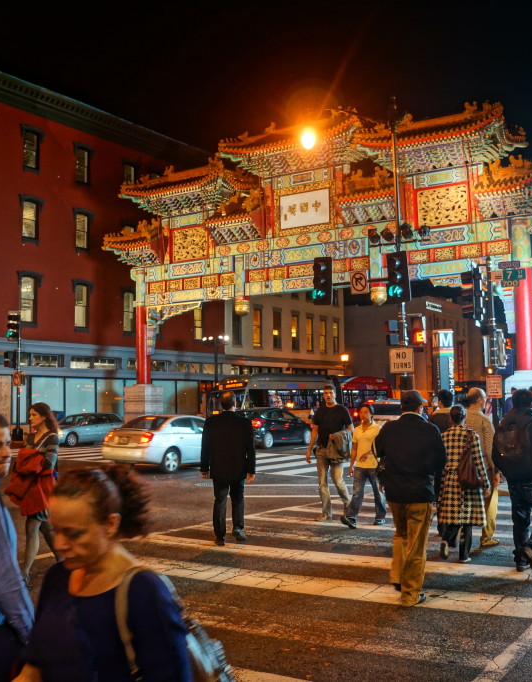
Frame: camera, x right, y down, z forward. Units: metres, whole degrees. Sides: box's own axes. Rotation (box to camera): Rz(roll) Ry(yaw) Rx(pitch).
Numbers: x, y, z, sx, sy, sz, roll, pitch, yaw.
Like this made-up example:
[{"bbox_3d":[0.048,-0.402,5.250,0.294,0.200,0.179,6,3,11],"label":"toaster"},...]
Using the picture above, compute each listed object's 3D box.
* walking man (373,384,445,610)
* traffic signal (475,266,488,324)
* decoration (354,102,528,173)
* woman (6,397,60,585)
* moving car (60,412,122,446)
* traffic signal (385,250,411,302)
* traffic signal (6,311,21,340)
[{"bbox_3d":[1.205,1.299,6.492,0.580,1.780,0.480,-2,-5,17],"label":"walking man"},{"bbox_3d":[4.332,-0.967,15.800,0.460,1.180,0.460,-4,-6,33],"label":"traffic signal"},{"bbox_3d":[7.324,-8.263,31.756,6.000,2.800,3.800,-4,-5,29],"label":"decoration"},{"bbox_3d":[-2.197,1.430,7.330,0.520,1.680,0.480,2,-5,-32],"label":"woman"},{"bbox_3d":[-7.726,3.552,31.682,1.780,1.440,4.750,-3,-5,26],"label":"moving car"},{"bbox_3d":[3.272,-1.605,19.100,0.580,1.270,0.320,-4,-5,34],"label":"traffic signal"},{"bbox_3d":[-9.966,-0.592,30.300,0.440,1.140,0.400,-4,-6,34],"label":"traffic signal"}]

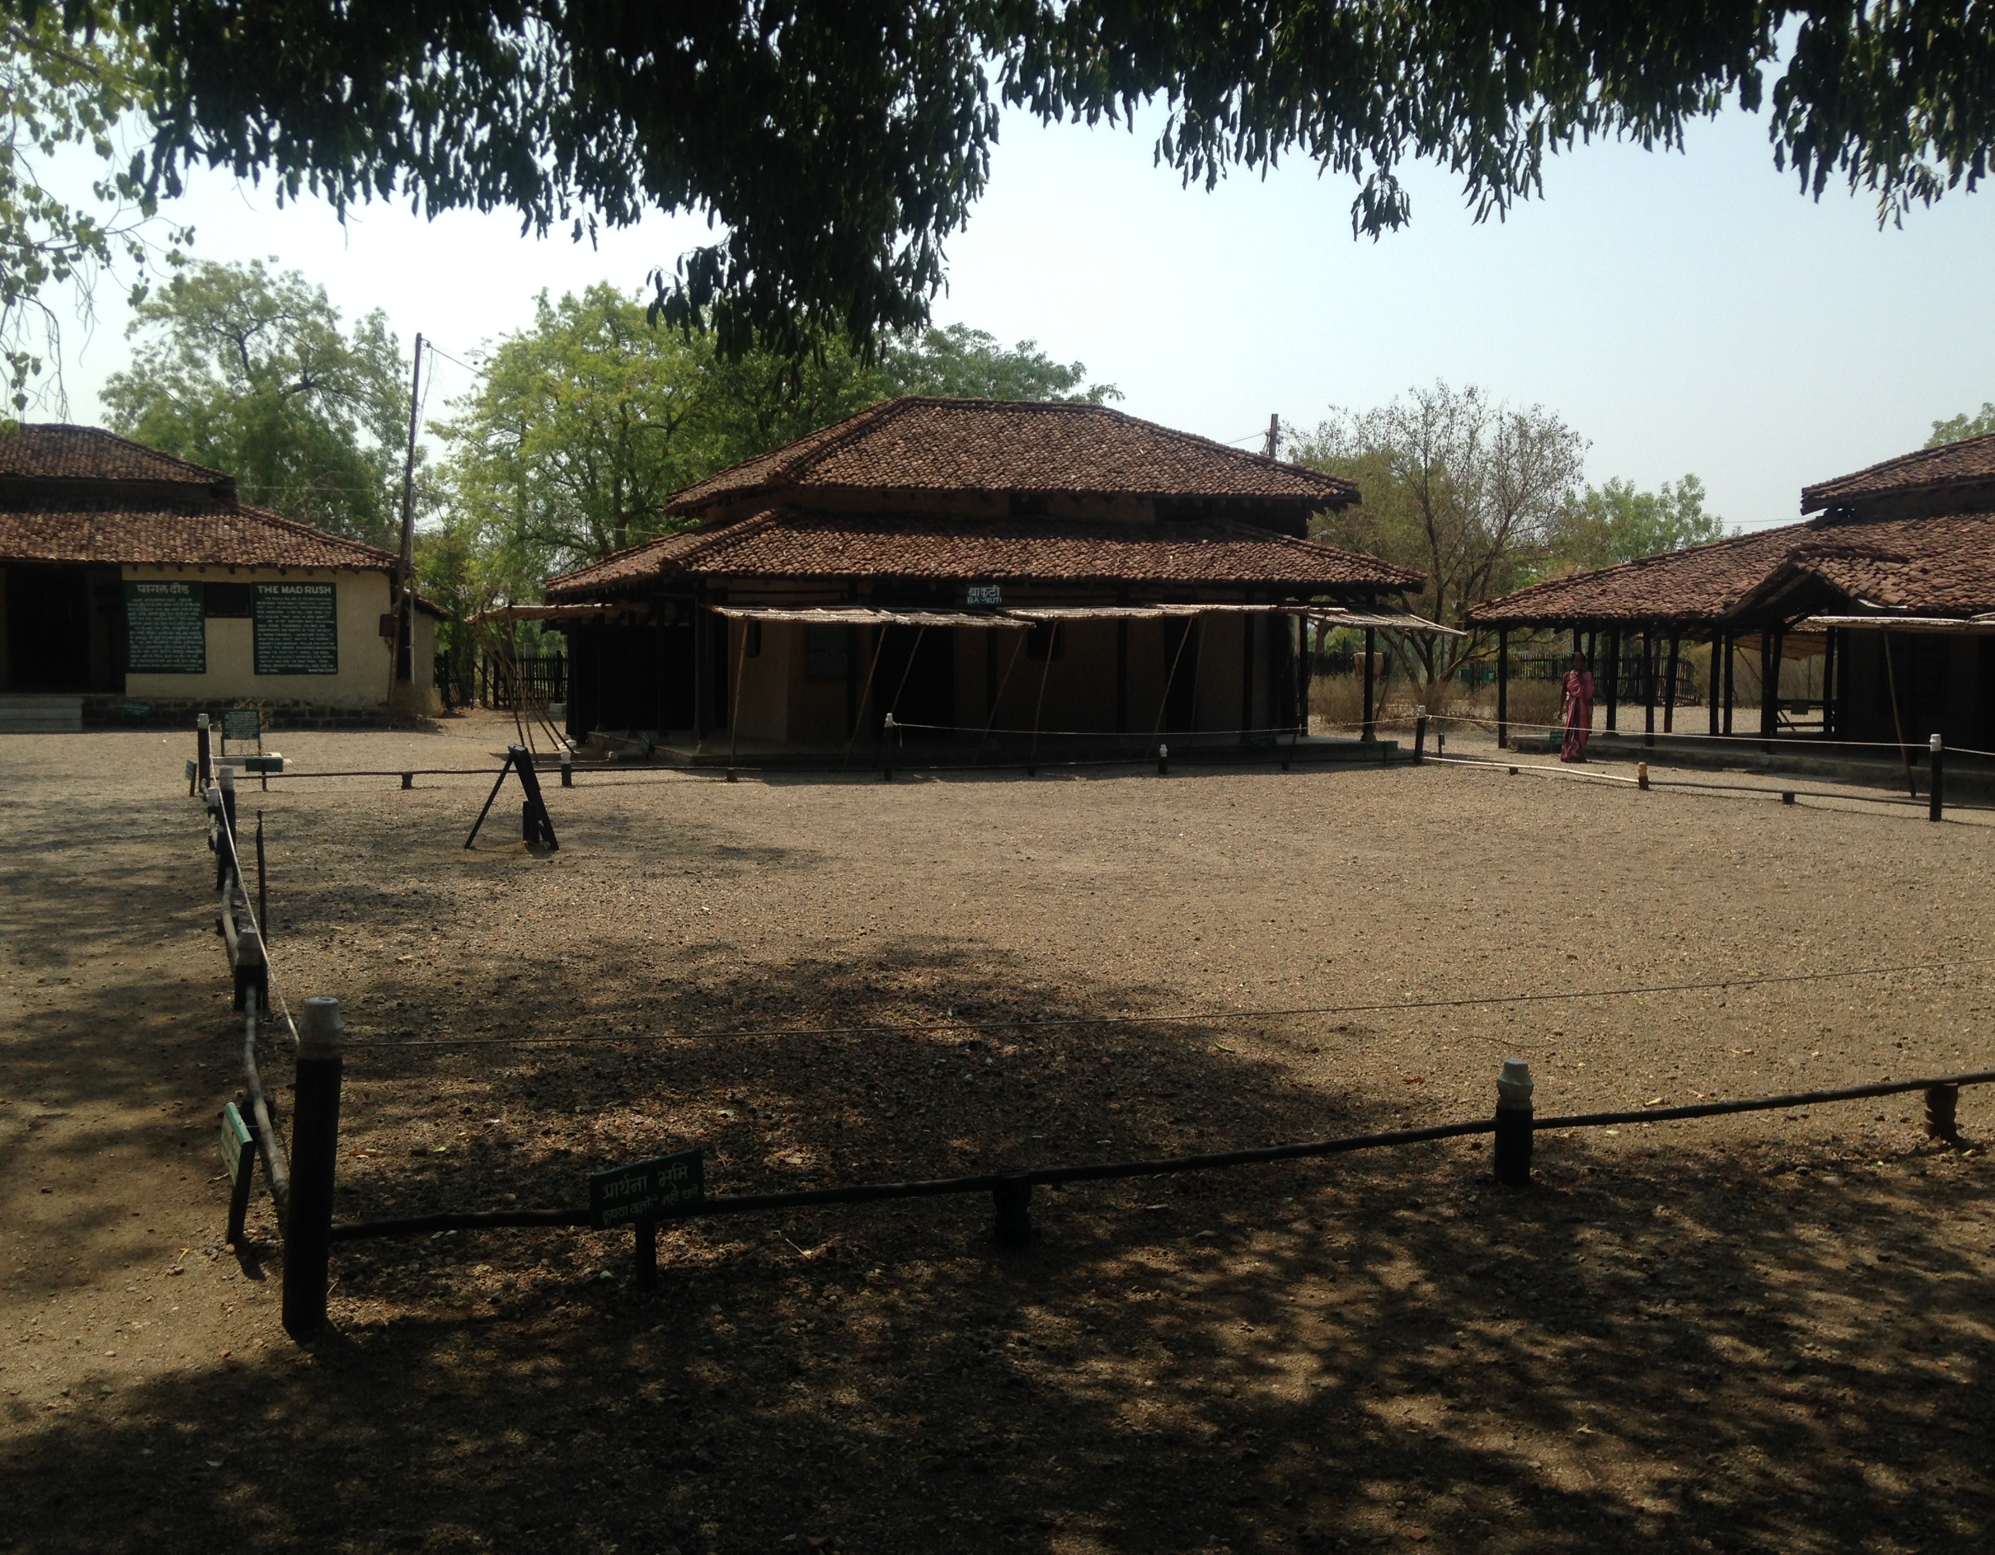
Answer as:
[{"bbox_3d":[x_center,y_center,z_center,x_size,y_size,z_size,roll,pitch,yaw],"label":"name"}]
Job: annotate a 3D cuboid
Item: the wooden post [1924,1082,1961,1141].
[{"bbox_3d":[3.074,1.091,6.471,0.098,0.176,0.098,-1,4,-21],"label":"wooden post"}]

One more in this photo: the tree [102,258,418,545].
[{"bbox_3d":[-20.519,-8.151,54.583,8.790,12.190,8.500,0,4,0],"label":"tree"}]

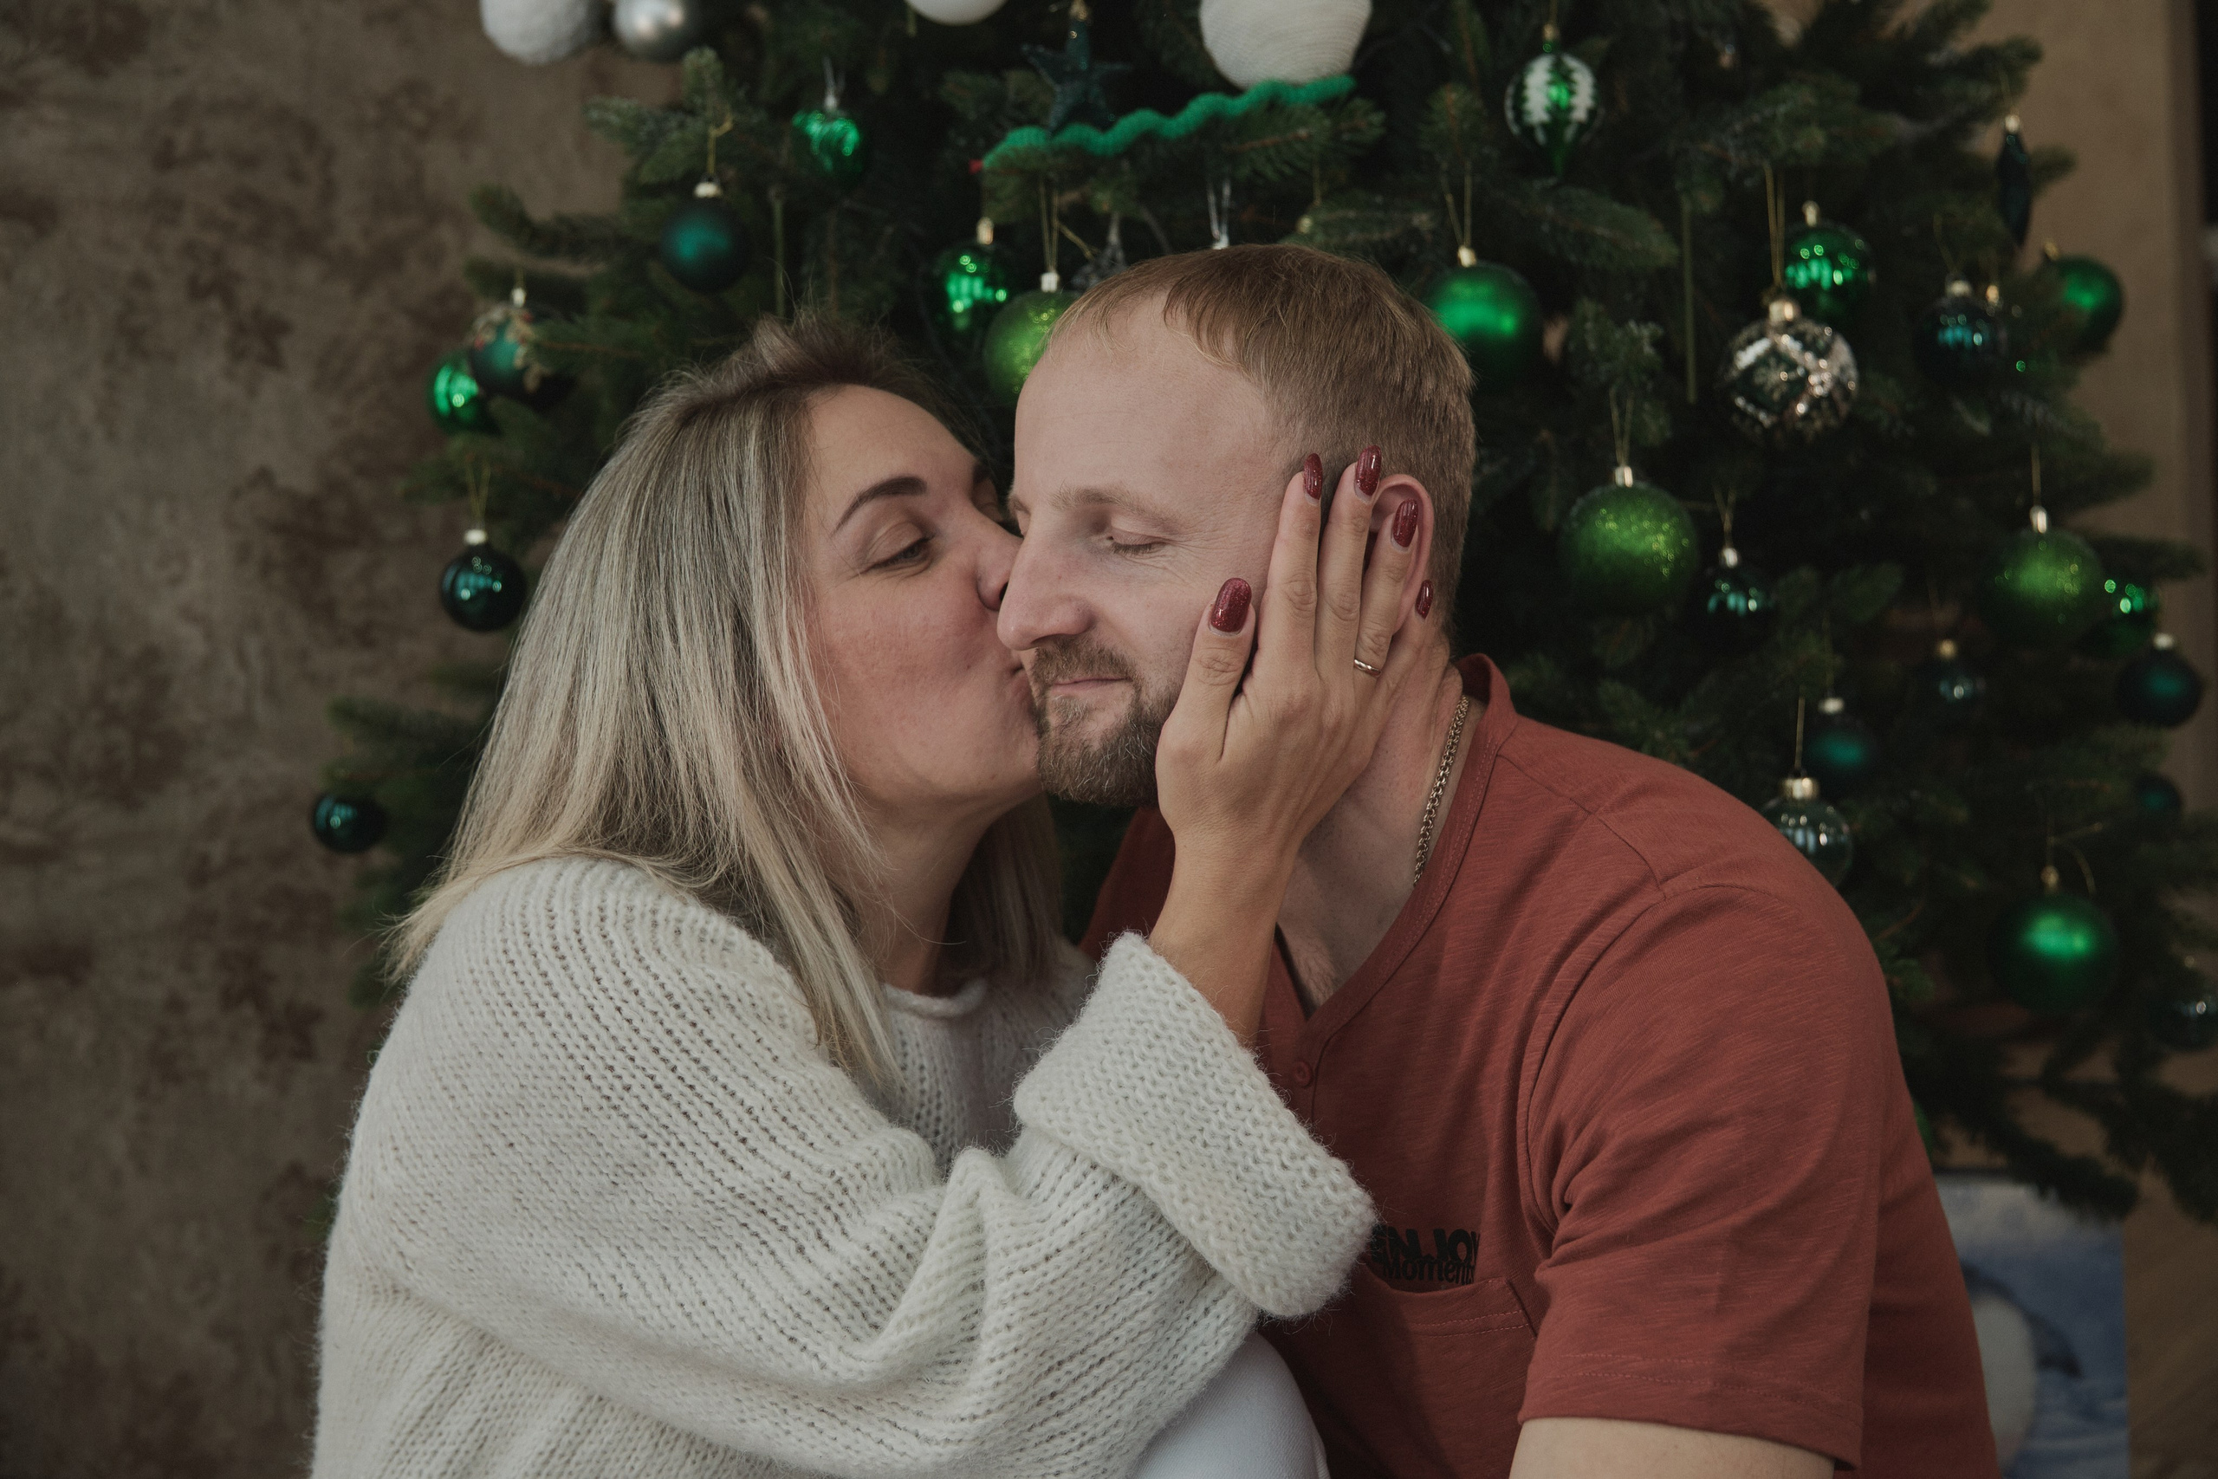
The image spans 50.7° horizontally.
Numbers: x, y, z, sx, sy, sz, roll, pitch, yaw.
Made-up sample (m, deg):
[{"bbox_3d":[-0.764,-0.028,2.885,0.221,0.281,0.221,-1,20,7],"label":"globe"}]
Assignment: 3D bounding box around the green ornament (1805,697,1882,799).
[{"bbox_3d":[0.543,0.006,1.730,0.059,0.077,0.059,-1,-1,0],"label":"green ornament"}]

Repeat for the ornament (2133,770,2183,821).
[{"bbox_3d":[0.852,0.049,1.920,0.059,0.070,0.059,-1,-1,0],"label":"ornament"}]

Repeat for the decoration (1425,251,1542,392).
[{"bbox_3d":[0.237,-0.268,1.500,0.081,0.092,0.081,-5,-2,0],"label":"decoration"}]

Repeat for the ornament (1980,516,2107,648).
[{"bbox_3d":[0.591,-0.101,1.480,0.080,0.088,0.080,-1,-1,0],"label":"ornament"}]

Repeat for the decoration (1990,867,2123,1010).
[{"bbox_3d":[0.601,0.127,1.490,0.083,0.093,0.083,-2,-1,0],"label":"decoration"}]

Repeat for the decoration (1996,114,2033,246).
[{"bbox_3d":[0.682,-0.420,1.760,0.025,0.100,0.025,-3,-2,0],"label":"decoration"}]

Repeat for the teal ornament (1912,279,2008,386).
[{"bbox_3d":[0.555,-0.266,1.530,0.062,0.070,0.062,-2,-1,0],"label":"teal ornament"}]

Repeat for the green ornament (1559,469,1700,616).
[{"bbox_3d":[0.324,-0.123,1.460,0.086,0.093,0.086,-2,-1,0],"label":"green ornament"}]

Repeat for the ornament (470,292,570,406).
[{"bbox_3d":[-0.458,-0.303,1.820,0.077,0.092,0.077,-1,-3,0],"label":"ornament"}]

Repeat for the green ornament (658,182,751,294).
[{"bbox_3d":[-0.264,-0.328,1.530,0.059,0.071,0.059,-2,-1,0],"label":"green ornament"}]

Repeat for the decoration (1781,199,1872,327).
[{"bbox_3d":[0.460,-0.304,1.500,0.061,0.079,0.061,-1,-1,0],"label":"decoration"}]

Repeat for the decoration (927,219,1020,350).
[{"bbox_3d":[-0.087,-0.291,1.500,0.061,0.081,0.061,-1,-1,0],"label":"decoration"}]

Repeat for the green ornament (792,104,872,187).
[{"bbox_3d":[-0.205,-0.443,1.740,0.057,0.065,0.056,-1,-3,0],"label":"green ornament"}]

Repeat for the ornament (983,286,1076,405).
[{"bbox_3d":[-0.037,-0.242,1.440,0.079,0.090,0.079,-1,-1,0],"label":"ornament"}]

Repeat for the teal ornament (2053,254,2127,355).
[{"bbox_3d":[0.653,-0.294,1.580,0.064,0.072,0.064,-2,-1,0],"label":"teal ornament"}]

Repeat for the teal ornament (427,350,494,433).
[{"bbox_3d":[-0.467,-0.253,1.700,0.060,0.068,0.060,-1,-1,0],"label":"teal ornament"}]

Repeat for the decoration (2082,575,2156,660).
[{"bbox_3d":[0.682,-0.083,1.580,0.055,0.060,0.055,-2,-1,0],"label":"decoration"}]

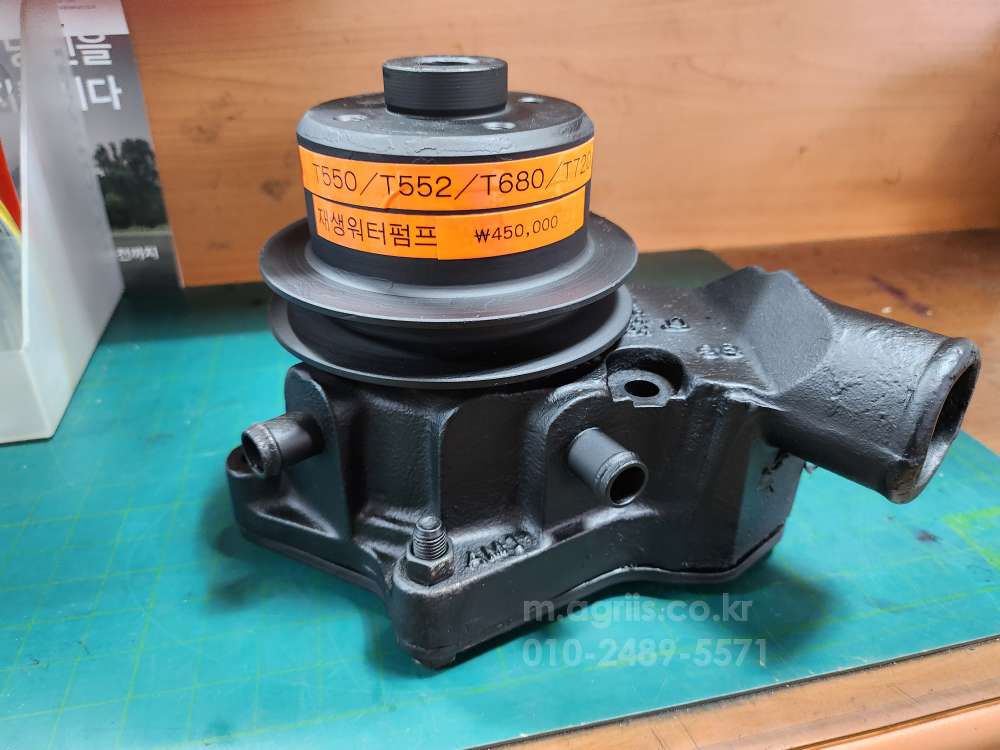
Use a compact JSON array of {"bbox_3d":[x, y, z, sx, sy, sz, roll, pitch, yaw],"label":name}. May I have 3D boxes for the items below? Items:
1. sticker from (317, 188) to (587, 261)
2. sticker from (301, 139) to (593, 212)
[{"bbox_3d":[-0.013,-0.043,0.197,0.080,0.012,0.024,-3,30,-5],"label":"sticker"},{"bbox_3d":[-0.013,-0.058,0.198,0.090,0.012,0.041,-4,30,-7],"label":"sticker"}]

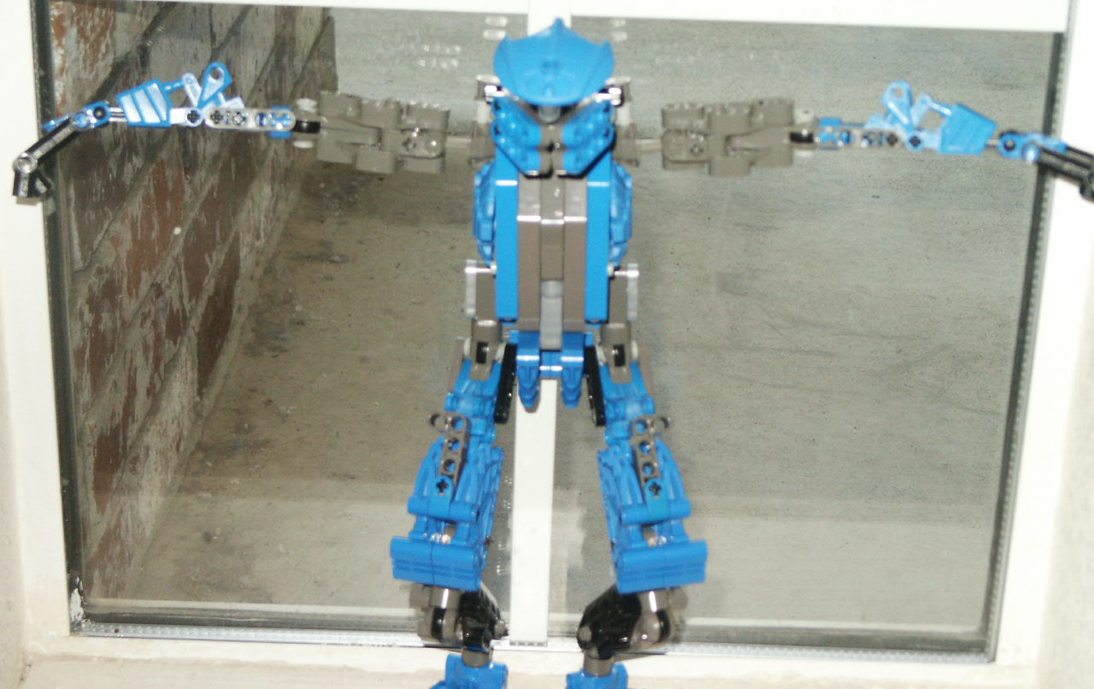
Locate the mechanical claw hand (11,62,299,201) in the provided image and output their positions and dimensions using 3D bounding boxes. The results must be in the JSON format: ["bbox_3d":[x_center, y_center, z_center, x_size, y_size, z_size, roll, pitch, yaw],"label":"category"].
[{"bbox_3d":[-0.141,-0.077,0.880,0.102,0.047,0.028,2,10,3],"label":"mechanical claw hand"}]

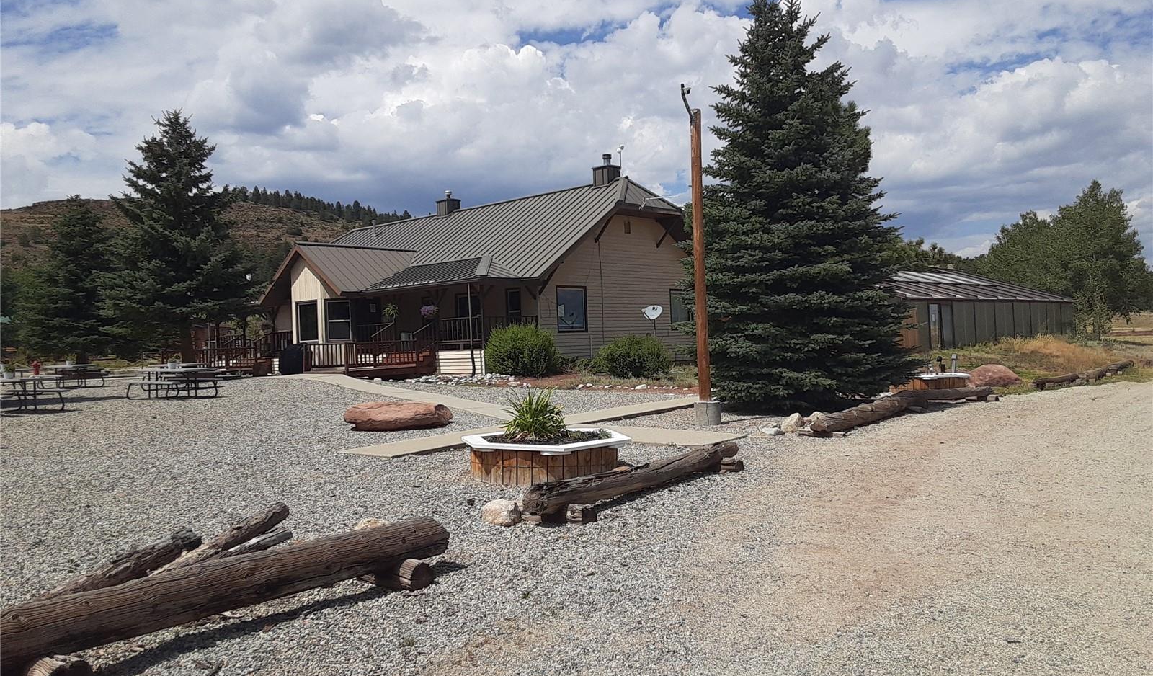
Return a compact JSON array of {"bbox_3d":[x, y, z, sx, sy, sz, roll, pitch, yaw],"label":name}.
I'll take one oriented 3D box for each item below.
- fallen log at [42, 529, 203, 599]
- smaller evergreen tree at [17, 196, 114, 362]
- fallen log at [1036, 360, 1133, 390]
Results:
[{"bbox_3d":[-2.738,1.402,5.421,0.160,0.160,2.000,-2,0,1],"label":"fallen log"},{"bbox_3d":[-19.899,-2.075,35.522,3.700,7.053,3.700,-2,0,-29],"label":"smaller evergreen tree"},{"bbox_3d":[11.500,0.738,20.100,6.300,0.320,0.350,-2,0,-44],"label":"fallen log"}]

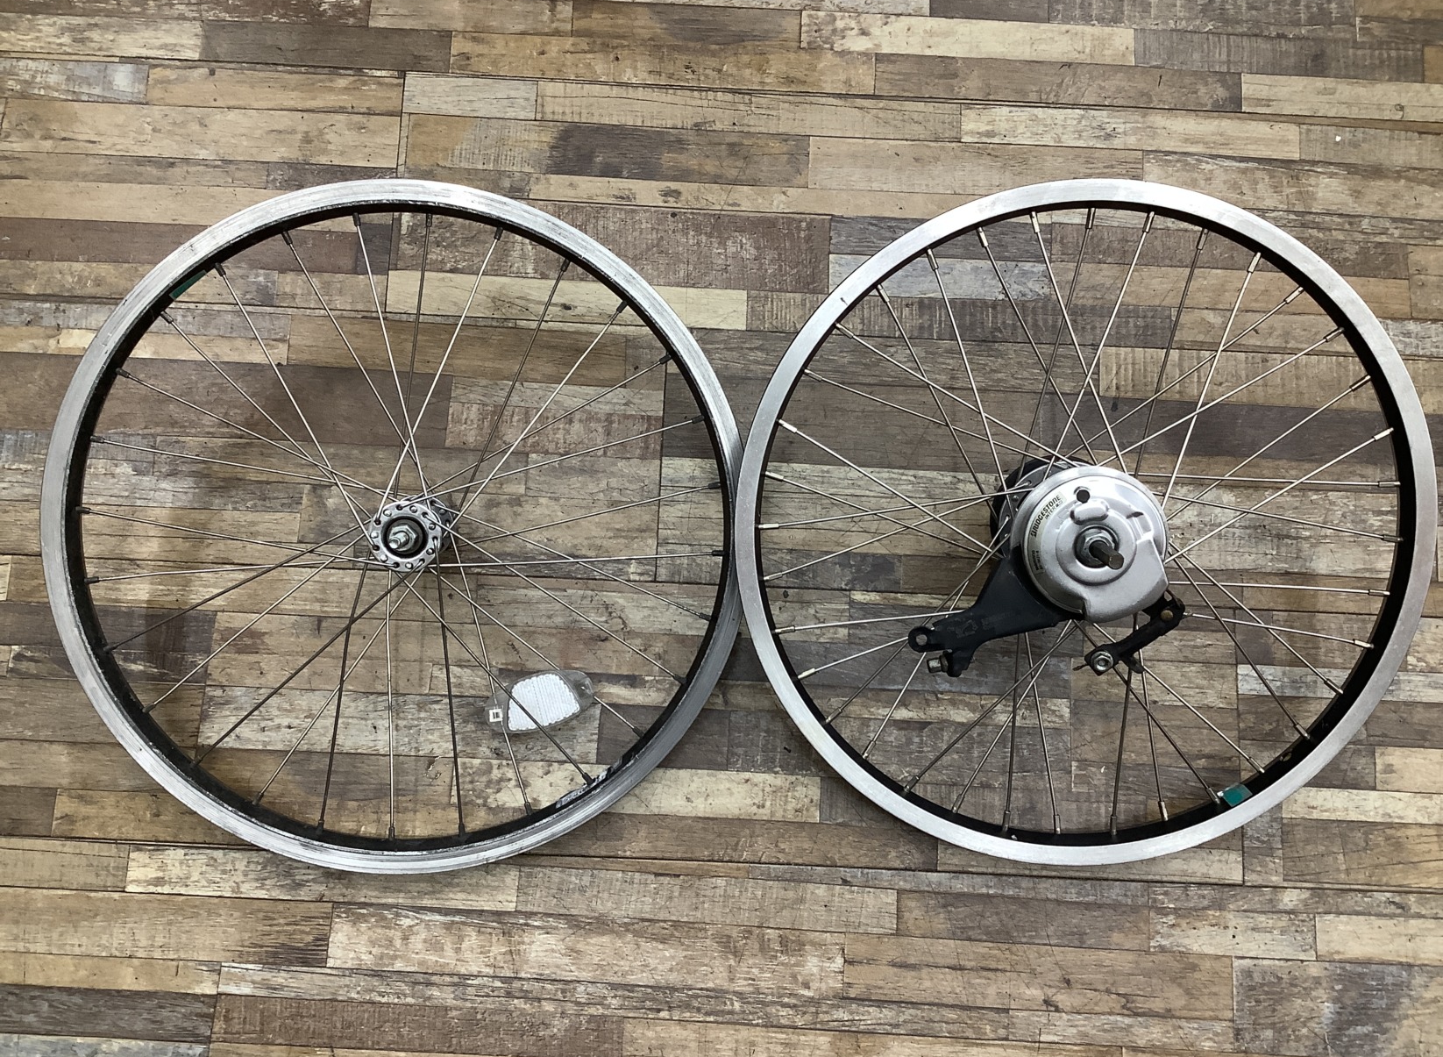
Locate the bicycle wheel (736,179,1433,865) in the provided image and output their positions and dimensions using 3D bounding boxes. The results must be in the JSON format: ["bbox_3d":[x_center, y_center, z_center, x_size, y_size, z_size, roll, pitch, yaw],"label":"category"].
[{"bbox_3d":[0.218,0.005,0.782,0.420,0.165,0.420,0,99,3],"label":"bicycle wheel"}]

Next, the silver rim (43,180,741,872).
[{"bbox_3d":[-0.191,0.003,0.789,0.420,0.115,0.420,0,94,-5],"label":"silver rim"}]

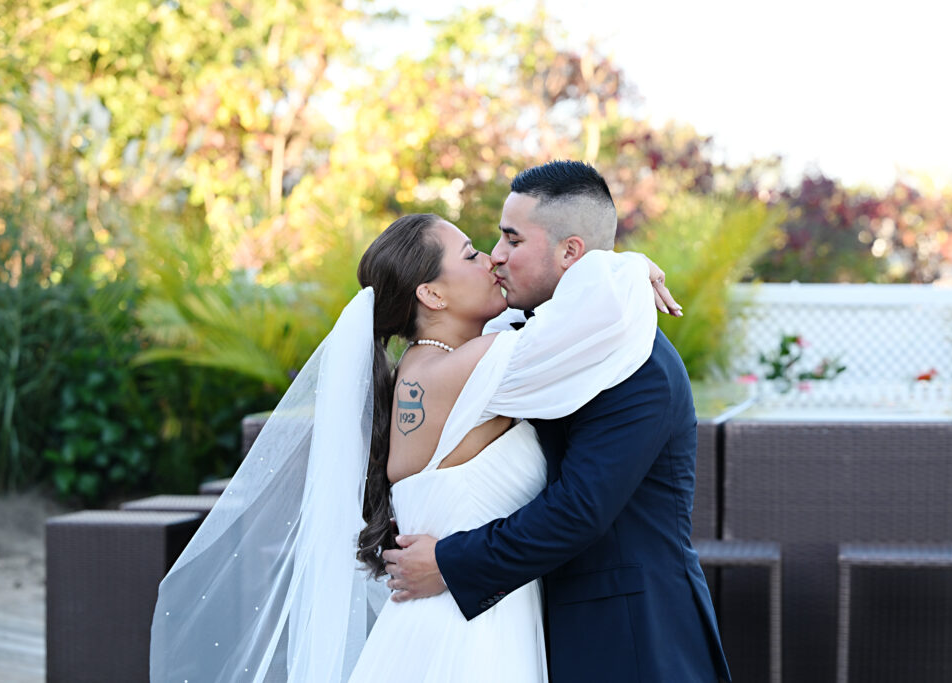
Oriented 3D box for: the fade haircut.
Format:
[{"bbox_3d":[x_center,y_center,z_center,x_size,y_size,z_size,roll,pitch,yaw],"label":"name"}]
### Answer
[{"bbox_3d":[0.151,-0.227,4.500,0.183,0.168,0.165,0,2,-7],"label":"fade haircut"}]

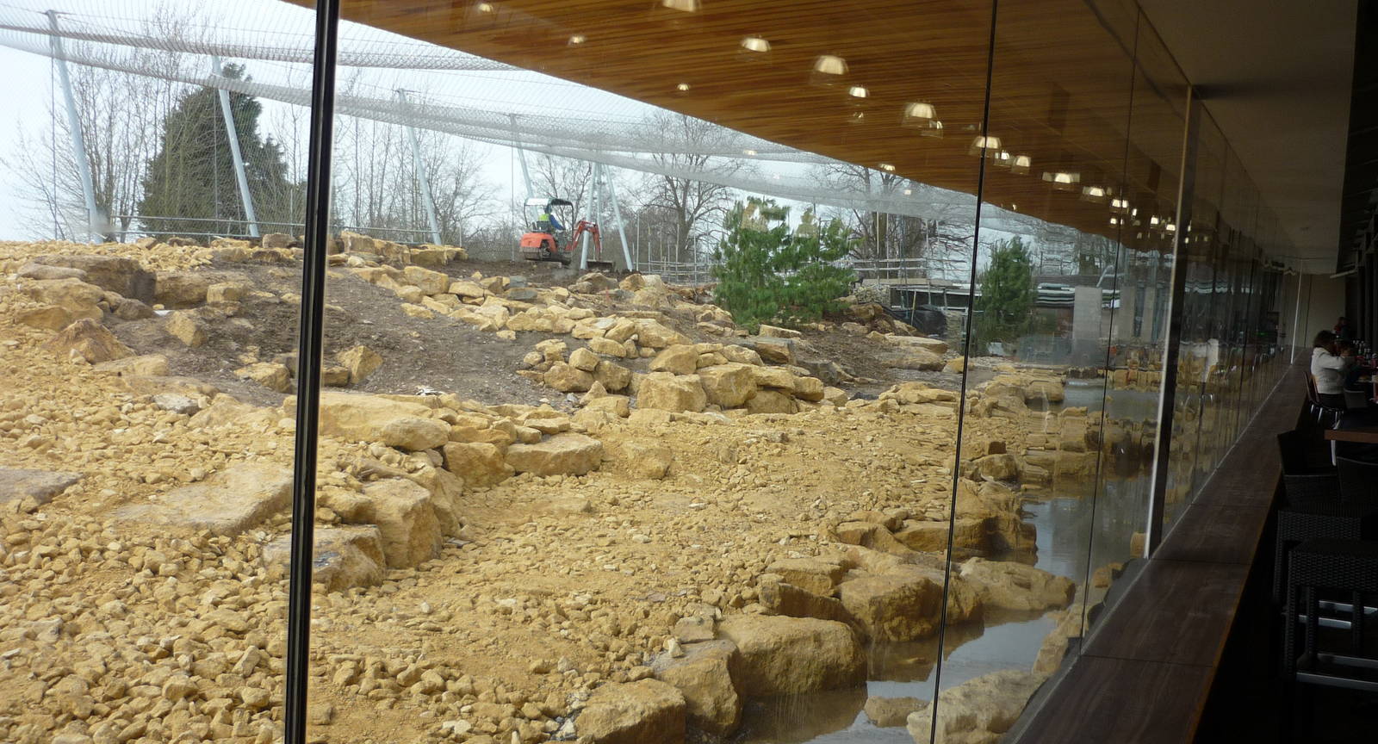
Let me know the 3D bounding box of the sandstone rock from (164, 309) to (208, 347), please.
[{"bbox_3d":[-4.827,-0.429,12.600,0.410,0.340,0.340,2,5,-21],"label":"sandstone rock"}]

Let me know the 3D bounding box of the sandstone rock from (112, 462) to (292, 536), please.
[{"bbox_3d":[-2.641,0.699,7.200,0.720,0.200,1.100,4,4,0],"label":"sandstone rock"}]

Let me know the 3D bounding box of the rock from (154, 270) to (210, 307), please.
[{"bbox_3d":[-6.233,-1.029,16.200,0.700,0.430,0.500,2,5,-21],"label":"rock"}]

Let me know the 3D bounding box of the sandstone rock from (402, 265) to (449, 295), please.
[{"bbox_3d":[-3.907,-1.366,19.500,0.680,0.420,0.520,3,4,-12],"label":"sandstone rock"}]

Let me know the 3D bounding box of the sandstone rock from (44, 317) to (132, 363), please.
[{"bbox_3d":[-5.483,-0.290,12.000,0.800,0.380,0.600,2,5,-25],"label":"sandstone rock"}]

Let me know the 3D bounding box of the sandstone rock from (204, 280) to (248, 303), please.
[{"bbox_3d":[-5.709,-0.982,16.200,0.510,0.270,0.400,2,5,-20],"label":"sandstone rock"}]

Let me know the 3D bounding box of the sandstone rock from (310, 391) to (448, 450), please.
[{"bbox_3d":[-2.146,0.328,8.800,1.020,0.380,0.700,3,5,-14],"label":"sandstone rock"}]

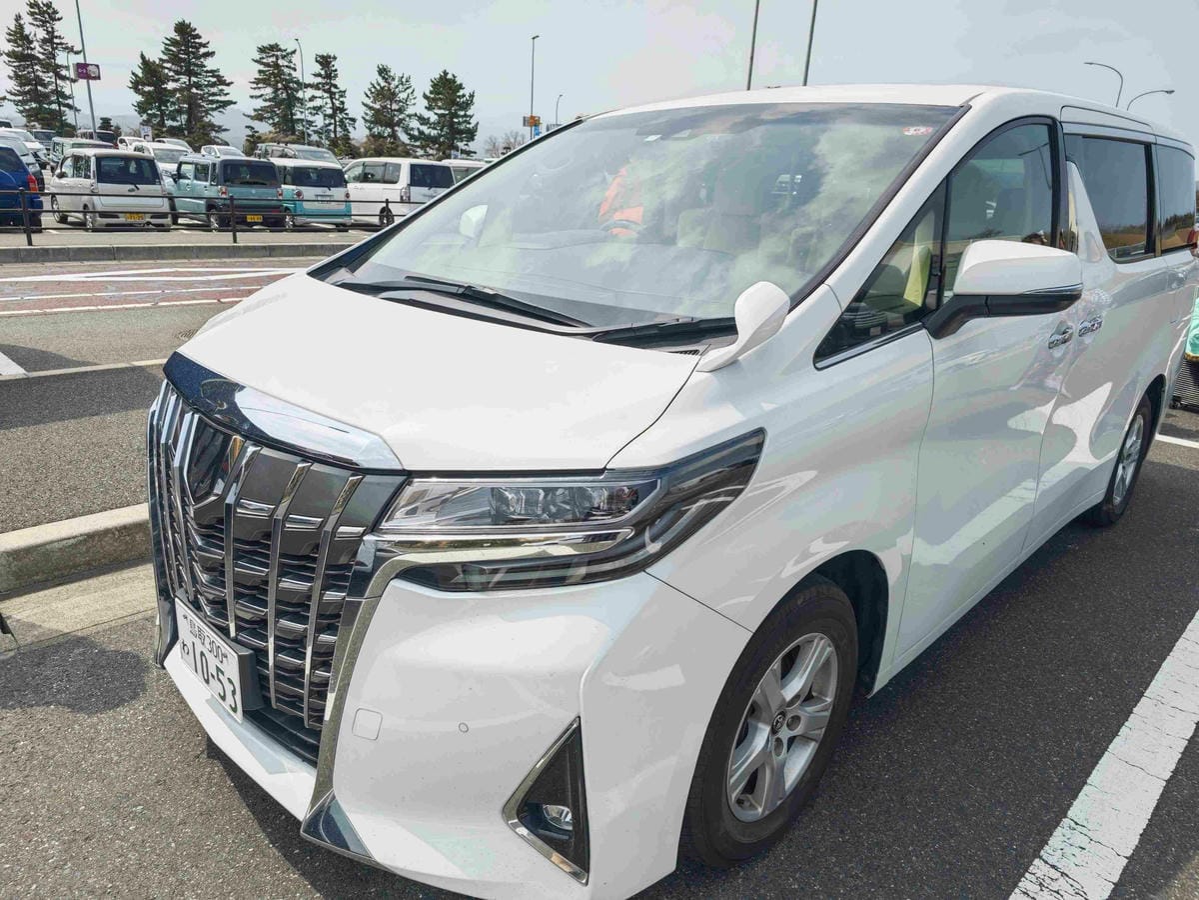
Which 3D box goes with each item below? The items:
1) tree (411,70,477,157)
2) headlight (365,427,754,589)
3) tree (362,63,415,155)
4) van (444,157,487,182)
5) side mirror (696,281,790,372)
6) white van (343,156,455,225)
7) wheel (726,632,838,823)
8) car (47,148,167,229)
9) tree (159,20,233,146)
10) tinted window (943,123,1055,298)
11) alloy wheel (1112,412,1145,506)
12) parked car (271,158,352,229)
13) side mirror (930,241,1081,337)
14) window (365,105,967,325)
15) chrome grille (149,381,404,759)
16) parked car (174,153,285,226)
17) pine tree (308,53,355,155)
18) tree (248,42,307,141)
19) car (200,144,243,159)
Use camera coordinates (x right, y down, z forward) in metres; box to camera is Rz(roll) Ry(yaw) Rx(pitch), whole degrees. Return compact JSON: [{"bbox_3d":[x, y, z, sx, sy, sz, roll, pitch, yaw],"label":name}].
[{"bbox_3d":[-13.546,-27.907,69.470,5.809,9.403,5.809,0,19,-11],"label":"tree"},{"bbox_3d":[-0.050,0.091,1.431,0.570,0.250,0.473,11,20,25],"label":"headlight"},{"bbox_3d":[-17.658,-27.128,66.635,4.206,9.271,4.206,-2,19,-14],"label":"tree"},{"bbox_3d":[-3.827,-8.196,25.320,4.400,1.850,1.720,20,24,41],"label":"van"},{"bbox_3d":[0.288,-0.224,1.500,0.140,0.190,0.145,-15,25,-43],"label":"side mirror"},{"bbox_3d":[-6.322,-7.883,24.326,1.700,1.850,4.600,-13,25,-41],"label":"white van"},{"bbox_3d":[0.346,0.591,1.817,0.180,0.440,0.440,19,24,41],"label":"wheel"},{"bbox_3d":[-10.742,-5.677,17.308,3.395,1.650,1.475,19,24,40],"label":"car"},{"bbox_3d":[-25.267,-21.875,49.943,4.188,9.090,4.188,-6,20,-25],"label":"tree"},{"bbox_3d":[1.081,-0.665,2.126,0.930,0.520,0.100,-15,8,-43],"label":"tinted window"},{"bbox_3d":[2.452,0.022,3.867,0.200,0.440,0.440,19,24,41],"label":"alloy wheel"},{"bbox_3d":[-7.679,-6.414,20.005,1.475,1.655,3.395,-15,25,-43],"label":"parked car"},{"bbox_3d":[0.888,-0.356,1.751,0.220,0.210,0.280,-15,25,-43],"label":"side mirror"},{"bbox_3d":[0.129,-0.758,2.303,1.480,0.230,1.100,19,55,41],"label":"window"},{"bbox_3d":[-0.774,0.206,1.692,1.060,0.610,0.220,19,24,41],"label":"chrome grille"},{"bbox_3d":[-9.036,-6.180,19.123,3.395,1.670,1.475,20,25,41],"label":"parked car"},{"bbox_3d":[-20.200,-25.816,59.864,3.400,7.250,3.400,-3,19,-18],"label":"pine tree"},{"bbox_3d":[-23.375,-24.514,57.908,3.934,9.223,3.934,-4,20,-21],"label":"tree"},{"bbox_3d":[-20.397,-15.778,43.434,4.000,1.520,1.680,20,24,41],"label":"car"}]

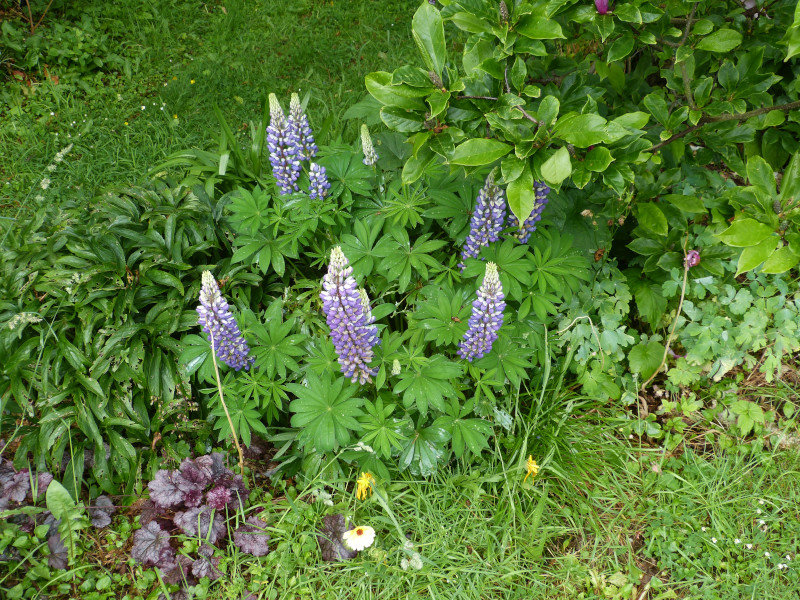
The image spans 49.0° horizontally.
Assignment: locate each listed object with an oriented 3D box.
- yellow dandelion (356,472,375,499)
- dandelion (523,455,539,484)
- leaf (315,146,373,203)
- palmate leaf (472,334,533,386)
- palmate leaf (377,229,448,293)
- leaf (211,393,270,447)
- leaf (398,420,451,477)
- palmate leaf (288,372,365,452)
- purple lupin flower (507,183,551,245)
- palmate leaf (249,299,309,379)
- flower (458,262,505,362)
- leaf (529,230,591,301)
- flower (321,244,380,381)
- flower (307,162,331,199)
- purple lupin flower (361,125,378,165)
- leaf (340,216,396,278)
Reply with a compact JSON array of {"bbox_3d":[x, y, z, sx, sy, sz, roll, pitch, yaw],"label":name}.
[{"bbox_3d":[-0.069,0.363,1.710,0.040,0.048,0.040,0,36,0],"label":"yellow dandelion"},{"bbox_3d":[0.260,0.338,1.750,0.035,0.050,0.036,0,36,0],"label":"dandelion"},{"bbox_3d":[-0.124,-0.286,2.000,0.132,0.040,0.127,0,78,-3],"label":"leaf"},{"bbox_3d":[0.209,0.124,1.770,0.126,0.045,0.115,0,50,0],"label":"palmate leaf"},{"bbox_3d":[0.027,-0.076,1.740,0.139,0.040,0.122,0,73,1],"label":"palmate leaf"},{"bbox_3d":[-0.329,0.248,1.790,0.122,0.045,0.115,0,50,0],"label":"leaf"},{"bbox_3d":[0.046,0.277,1.640,0.097,0.040,0.103,0,60,1],"label":"leaf"},{"bbox_3d":[-0.132,0.204,1.590,0.136,0.040,0.145,0,63,-3],"label":"palmate leaf"},{"bbox_3d":[0.300,-0.220,2.020,0.068,0.190,0.068,11,35,-8],"label":"purple lupin flower"},{"bbox_3d":[-0.227,0.074,1.640,0.112,0.040,0.146,0,67,0],"label":"palmate leaf"},{"bbox_3d":[0.149,0.025,1.580,0.063,0.198,0.063,5,33,0],"label":"flower"},{"bbox_3d":[0.345,-0.075,1.900,0.134,0.045,0.152,0,54,0],"label":"leaf"},{"bbox_3d":[-0.085,0.032,1.500,0.075,0.265,0.075,-7,33,0],"label":"flower"},{"bbox_3d":[-0.193,-0.283,2.100,0.052,0.090,0.052,0,36,0],"label":"flower"},{"bbox_3d":[-0.073,-0.351,2.000,0.034,0.095,0.034,-9,33,0],"label":"purple lupin flower"},{"bbox_3d":[-0.072,-0.111,1.900,0.123,0.045,0.142,0,50,0],"label":"leaf"}]

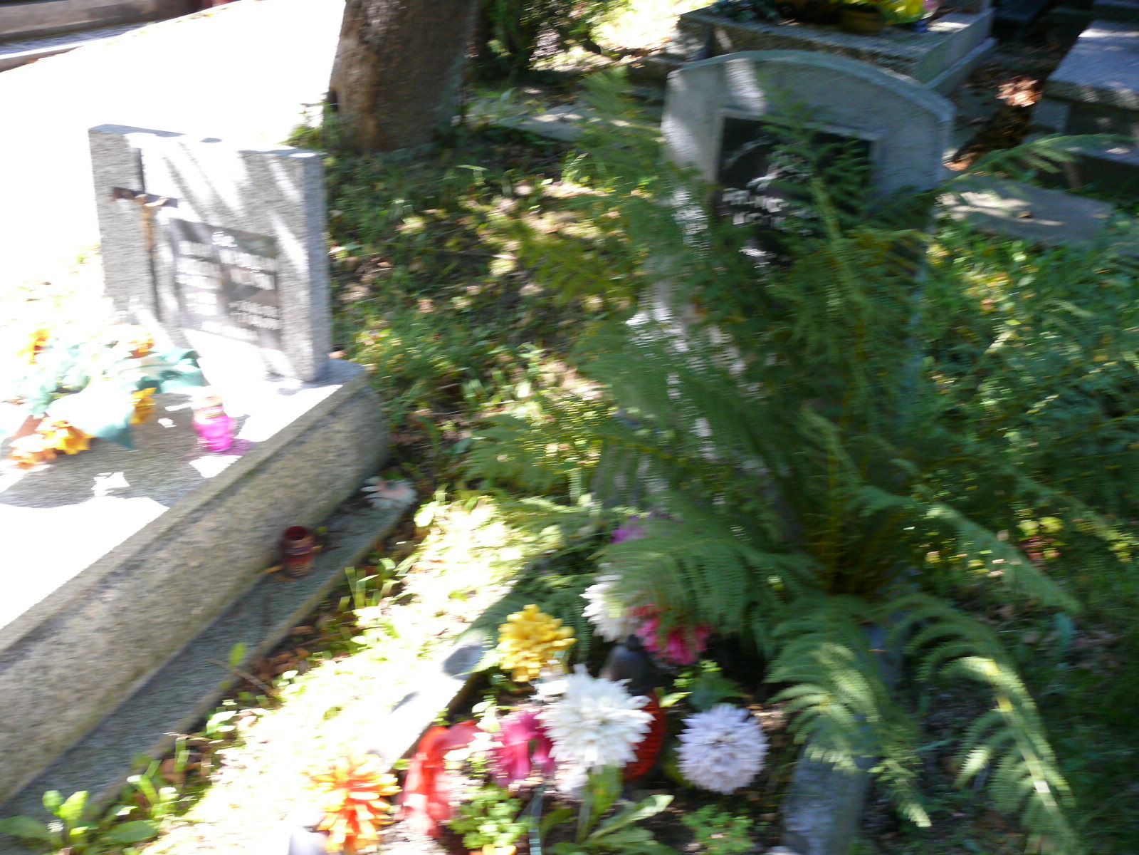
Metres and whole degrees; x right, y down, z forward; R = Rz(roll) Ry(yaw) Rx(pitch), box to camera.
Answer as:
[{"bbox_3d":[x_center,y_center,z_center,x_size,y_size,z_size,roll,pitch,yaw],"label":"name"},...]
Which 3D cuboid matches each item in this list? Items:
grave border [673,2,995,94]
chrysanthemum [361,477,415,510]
[{"bbox_3d":[1.601,-2.271,6.693,1.334,0.249,2.160,18,32,22],"label":"grave border"},{"bbox_3d":[-0.405,0.147,2.587,0.118,0.038,0.118,18,32,22],"label":"chrysanthemum"}]

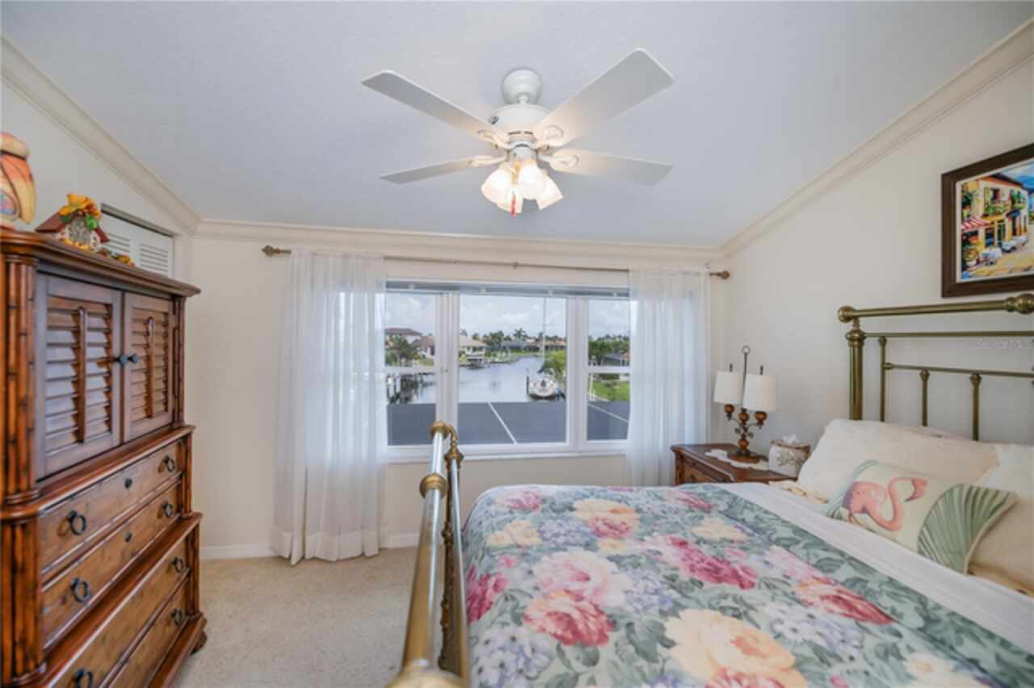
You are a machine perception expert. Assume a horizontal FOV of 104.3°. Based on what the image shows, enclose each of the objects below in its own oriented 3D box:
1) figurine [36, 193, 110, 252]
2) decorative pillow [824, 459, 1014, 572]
[{"bbox_3d":[-1.373,-0.371,1.248,0.100,0.155,0.140,1,0,9],"label":"figurine"},{"bbox_3d":[1.427,0.596,1.470,0.125,0.310,0.480,41,-5,-7],"label":"decorative pillow"}]

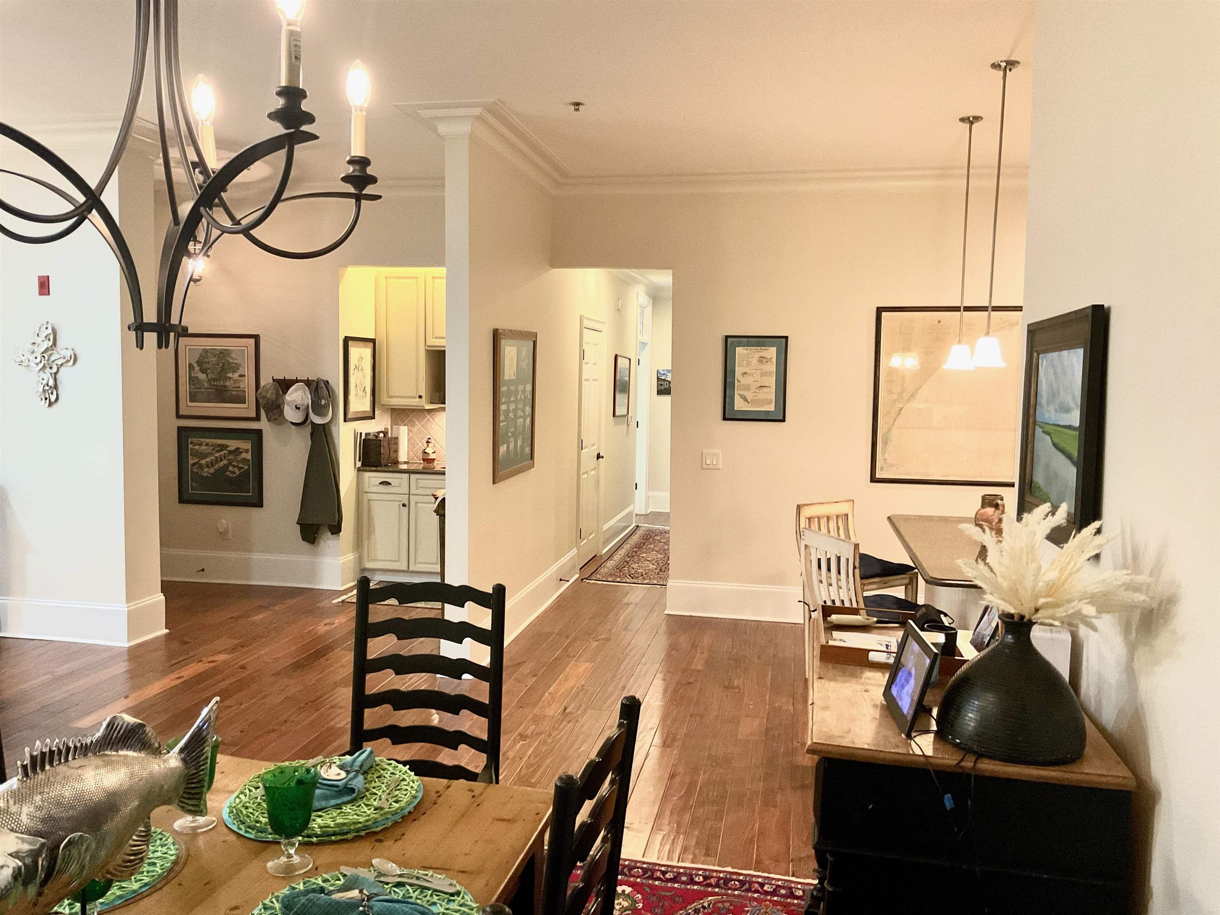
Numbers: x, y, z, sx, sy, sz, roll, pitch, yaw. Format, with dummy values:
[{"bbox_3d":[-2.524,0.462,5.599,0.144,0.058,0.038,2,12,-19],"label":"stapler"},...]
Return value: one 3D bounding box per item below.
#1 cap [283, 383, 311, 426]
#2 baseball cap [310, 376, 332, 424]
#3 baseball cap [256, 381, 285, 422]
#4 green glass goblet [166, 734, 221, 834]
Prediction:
[{"bbox_3d":[-2.298,-0.393,7.525,0.180,0.275,0.155,0,-24,-10],"label":"cap"},{"bbox_3d":[-2.120,-0.412,7.492,0.170,0.285,0.150,0,-21,-14],"label":"baseball cap"},{"bbox_3d":[-2.514,-0.413,7.562,0.180,0.260,0.150,0,-24,-14],"label":"baseball cap"},{"bbox_3d":[-0.759,0.600,1.869,0.094,0.152,0.094,2,4,10],"label":"green glass goblet"}]

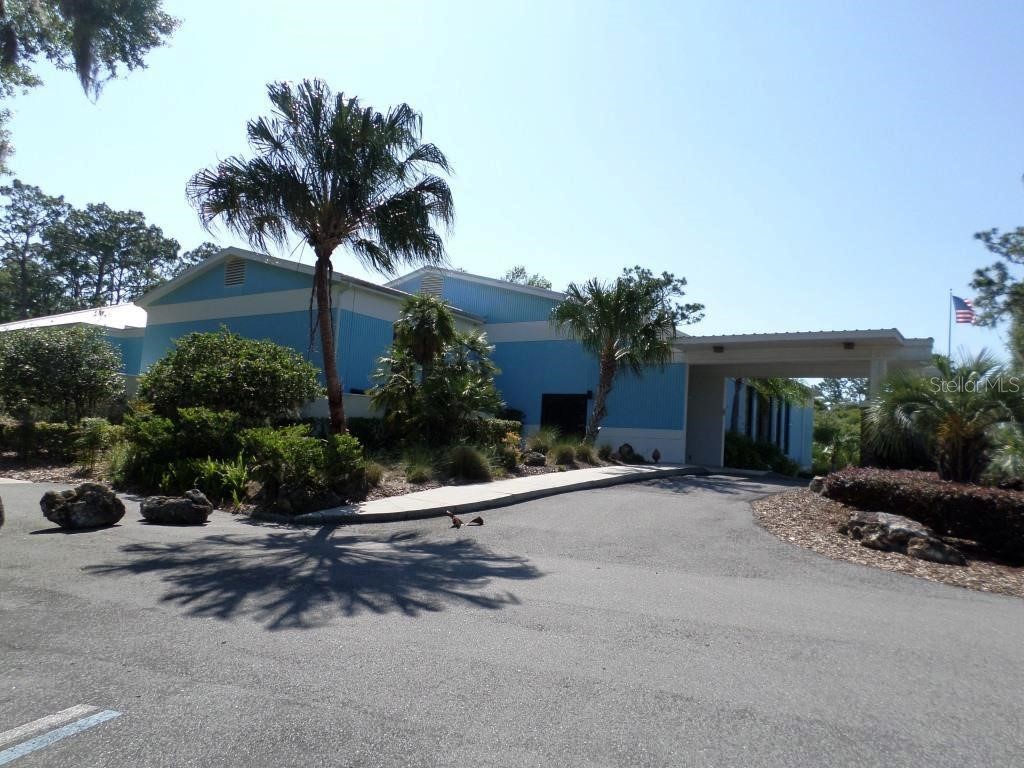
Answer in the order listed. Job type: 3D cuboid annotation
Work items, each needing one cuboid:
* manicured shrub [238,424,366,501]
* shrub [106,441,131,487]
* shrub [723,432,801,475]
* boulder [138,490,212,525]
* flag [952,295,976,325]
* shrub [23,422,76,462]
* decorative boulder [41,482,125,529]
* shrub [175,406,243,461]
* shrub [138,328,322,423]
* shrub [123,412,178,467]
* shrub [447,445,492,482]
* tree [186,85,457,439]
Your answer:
[{"bbox_3d":[-3.672,1.387,12.900,2.150,1.380,1.700,5,-5,-15],"label":"manicured shrub"},{"bbox_3d":[-9.791,1.978,18.400,0.560,1.100,0.560,6,-6,-27],"label":"shrub"},{"bbox_3d":[9.251,2.630,27.200,1.600,1.350,4.200,0,-6,36],"label":"shrub"},{"bbox_3d":[-4.840,1.780,10.700,1.020,0.470,0.680,6,-6,-23],"label":"boulder"},{"bbox_3d":[19.581,-3.224,32.000,1.450,1.150,0.350,6,-6,-19],"label":"flag"},{"bbox_3d":[-12.196,1.543,19.500,1.500,1.100,1.100,7,-6,-31],"label":"shrub"},{"bbox_3d":[-6.360,1.792,10.950,1.100,0.660,0.850,7,-6,-29],"label":"decorative boulder"},{"bbox_3d":[-6.423,1.086,15.600,1.420,1.300,1.300,6,-6,-22],"label":"shrub"},{"bbox_3d":[-7.423,0.119,19.500,4.500,3.100,3.900,0,-6,36],"label":"shrub"},{"bbox_3d":[-7.626,1.202,15.600,1.250,1.320,1.200,6,-6,-26],"label":"shrub"},{"bbox_3d":[-1.069,2.000,18.600,1.120,0.920,1.120,4,-5,-3],"label":"shrub"},{"bbox_3d":[-3.969,-2.105,14.720,5.100,8.100,5.100,5,-5,-16],"label":"tree"}]

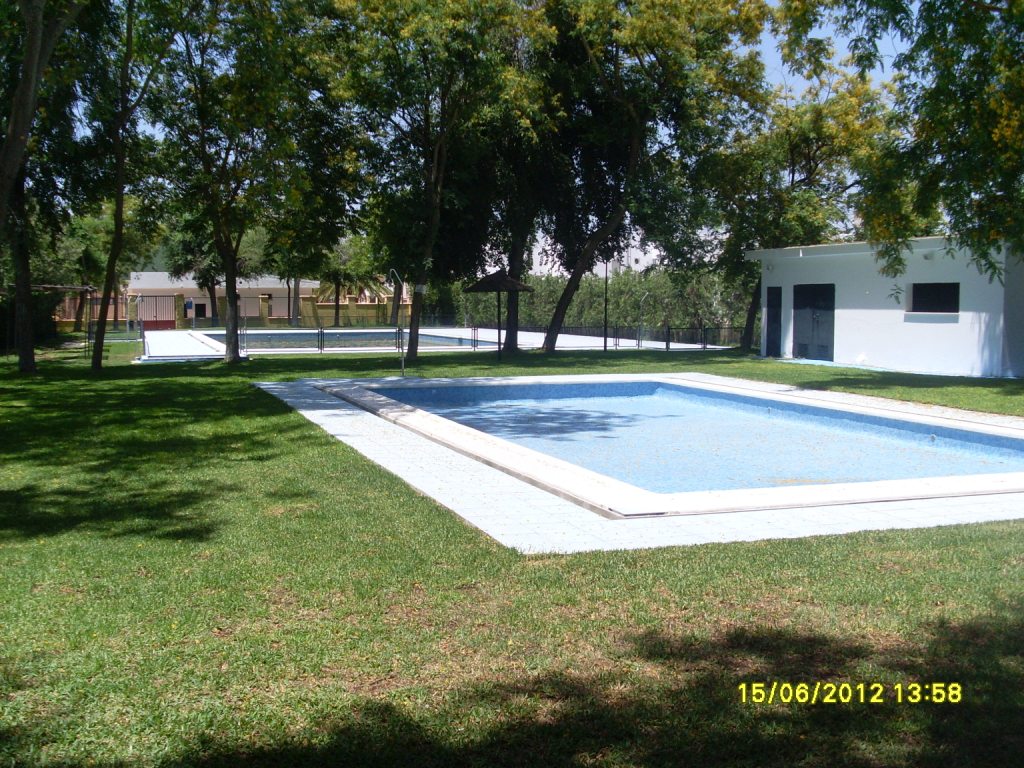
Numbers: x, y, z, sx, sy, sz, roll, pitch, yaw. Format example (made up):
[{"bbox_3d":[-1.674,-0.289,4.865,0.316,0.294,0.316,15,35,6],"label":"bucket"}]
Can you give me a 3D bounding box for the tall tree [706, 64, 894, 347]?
[{"bbox_3d":[9.100,-5.550,35.300,5.800,8.900,5.300,0,4,0],"label":"tall tree"}]

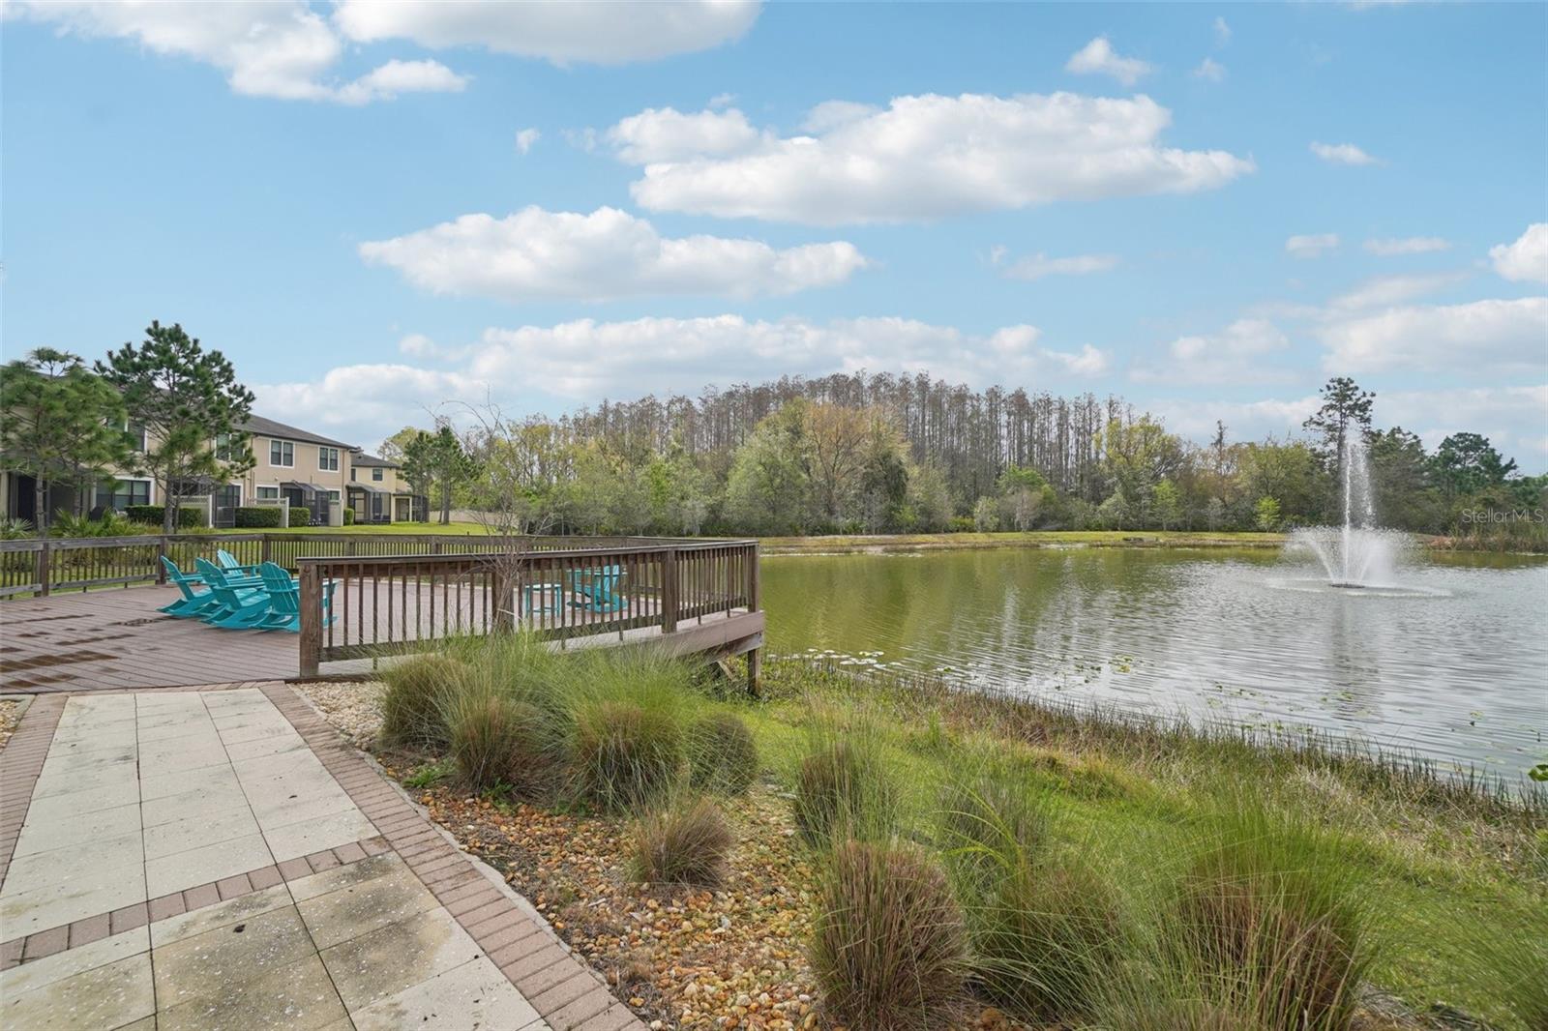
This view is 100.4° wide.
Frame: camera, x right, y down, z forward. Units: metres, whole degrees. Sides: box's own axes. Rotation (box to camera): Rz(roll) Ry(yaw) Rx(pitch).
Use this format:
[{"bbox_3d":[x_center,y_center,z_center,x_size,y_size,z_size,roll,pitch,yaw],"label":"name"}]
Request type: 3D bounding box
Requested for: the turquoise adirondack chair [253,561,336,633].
[{"bbox_3d":[-6.330,1.059,8.600,0.730,0.910,0.800,0,0,15],"label":"turquoise adirondack chair"}]

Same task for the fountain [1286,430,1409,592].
[{"bbox_3d":[26.250,-0.220,29.500,4.400,7.100,4.400,0,-1,42],"label":"fountain"}]

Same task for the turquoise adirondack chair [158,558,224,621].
[{"bbox_3d":[-8.980,1.070,10.030,0.730,0.910,0.800,0,-1,36],"label":"turquoise adirondack chair"}]

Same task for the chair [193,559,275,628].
[{"bbox_3d":[-7.380,1.062,8.900,0.730,0.910,0.800,0,-1,33],"label":"chair"}]

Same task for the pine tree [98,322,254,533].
[{"bbox_3d":[-24.600,-3.500,26.500,4.900,8.900,4.900,0,-1,-43],"label":"pine tree"}]

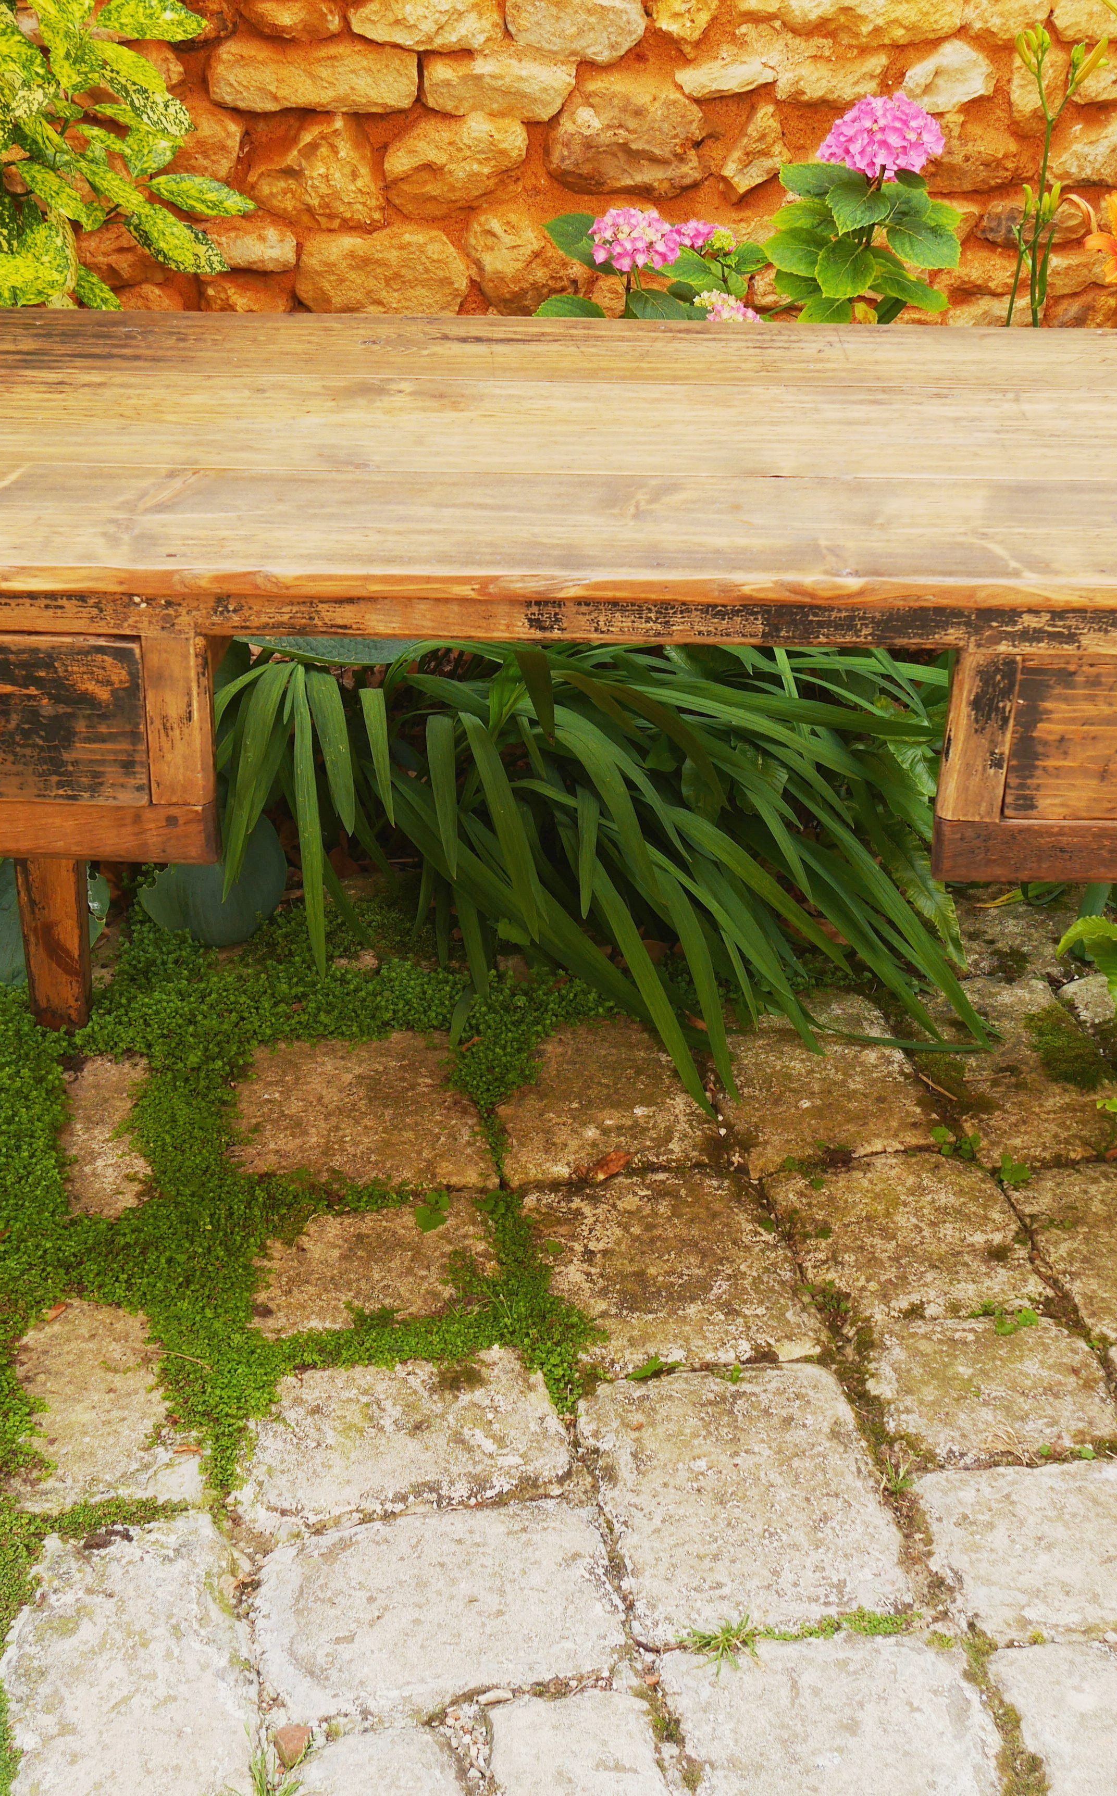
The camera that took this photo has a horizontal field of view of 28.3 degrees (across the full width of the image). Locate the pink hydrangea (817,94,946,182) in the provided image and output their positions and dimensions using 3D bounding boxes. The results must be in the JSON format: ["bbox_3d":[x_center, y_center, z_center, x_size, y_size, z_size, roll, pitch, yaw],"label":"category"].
[{"bbox_3d":[0.371,-0.875,2.546,0.143,0.108,0.143,1,28,3],"label":"pink hydrangea"}]

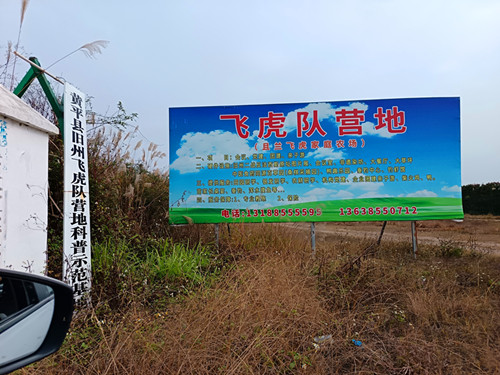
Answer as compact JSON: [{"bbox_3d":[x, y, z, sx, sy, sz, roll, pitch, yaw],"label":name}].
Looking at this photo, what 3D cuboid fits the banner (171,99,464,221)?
[{"bbox_3d":[1.251,-0.520,7.080,5.900,2.453,0.100,-1,-2,4],"label":"banner"}]

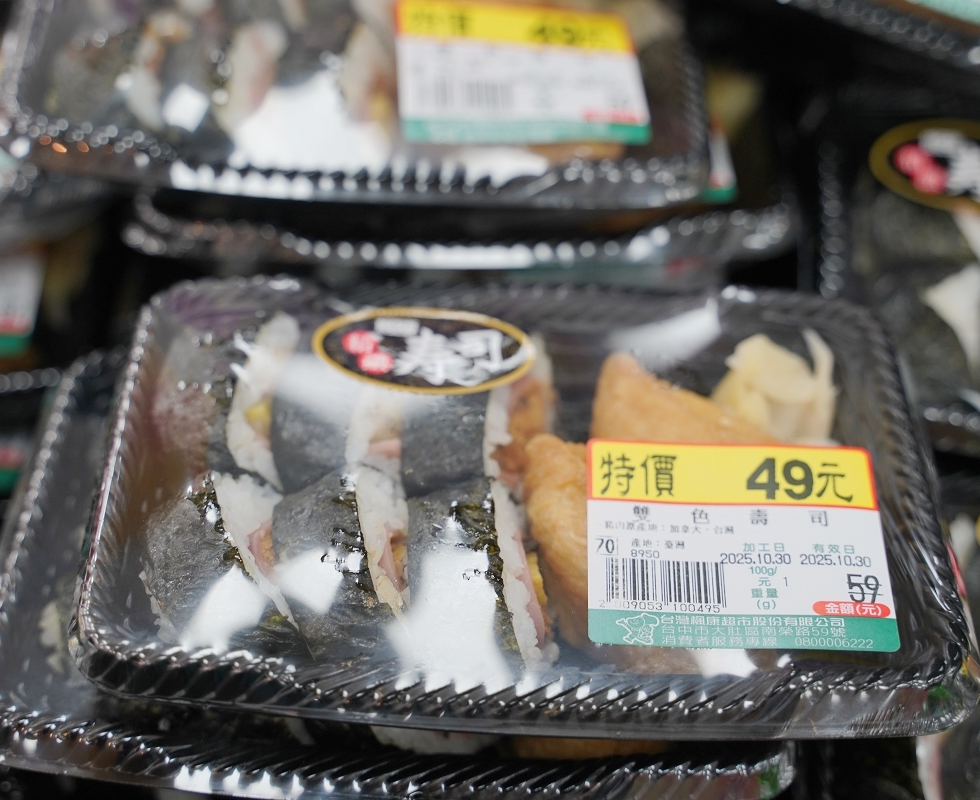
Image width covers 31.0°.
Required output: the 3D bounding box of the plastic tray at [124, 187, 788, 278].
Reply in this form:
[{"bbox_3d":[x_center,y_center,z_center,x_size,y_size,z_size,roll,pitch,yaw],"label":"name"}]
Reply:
[{"bbox_3d":[-0.009,-0.070,0.508,0.180,0.039,0.122,0,47,-2],"label":"plastic tray"}]

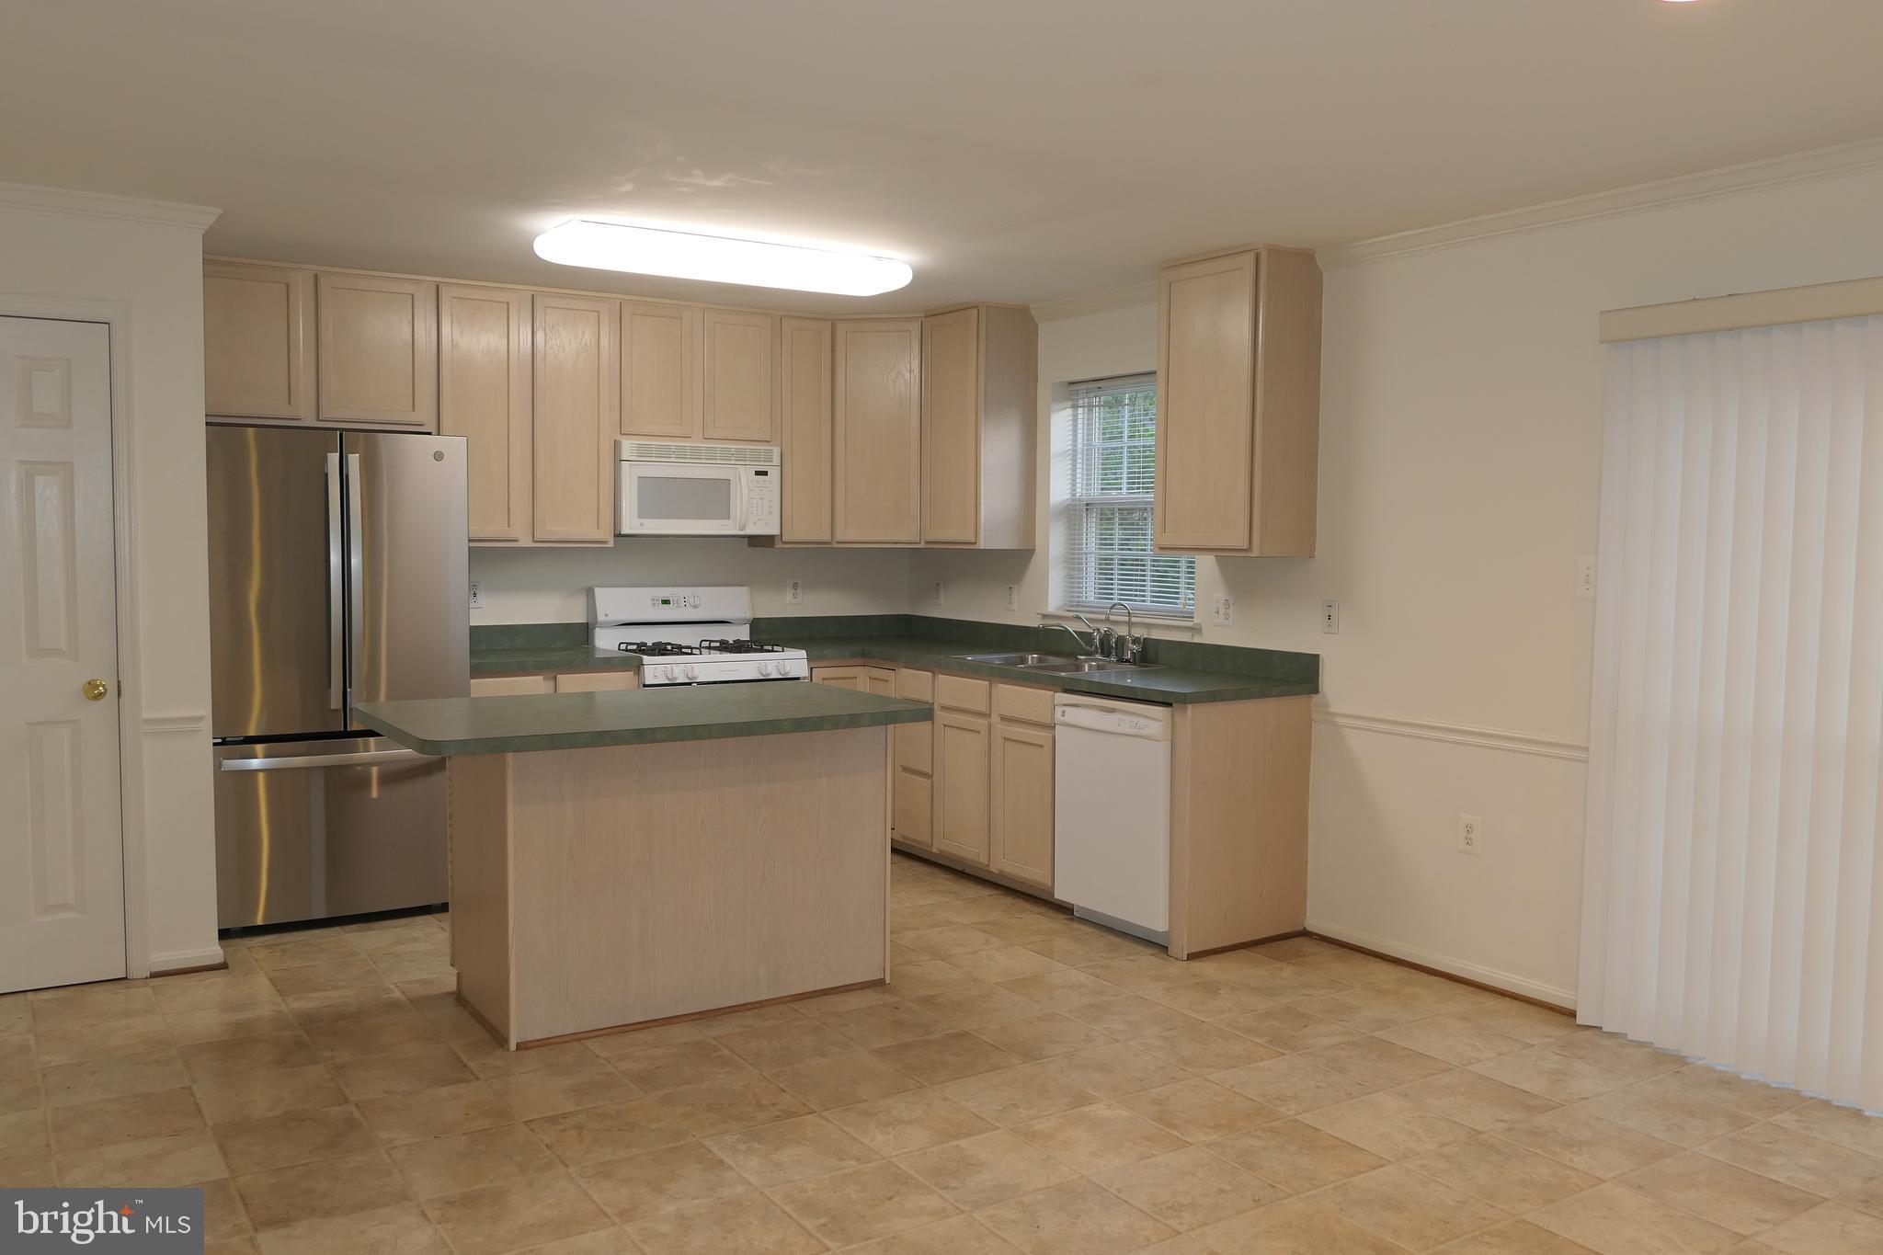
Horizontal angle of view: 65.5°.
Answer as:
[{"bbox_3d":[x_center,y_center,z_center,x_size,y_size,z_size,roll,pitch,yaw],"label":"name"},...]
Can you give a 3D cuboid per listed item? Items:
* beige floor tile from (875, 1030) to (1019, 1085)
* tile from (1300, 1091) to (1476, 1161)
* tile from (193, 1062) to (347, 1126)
[{"bbox_3d":[0.019,1.180,4.011,0.320,0.010,0.320,-2,4,-33],"label":"beige floor tile"},{"bbox_3d":[1.084,1.218,3.567,0.317,0.010,0.314,-2,4,-33],"label":"tile"},{"bbox_3d":[-1.689,1.181,3.693,0.320,0.010,0.320,-2,4,-33],"label":"tile"}]

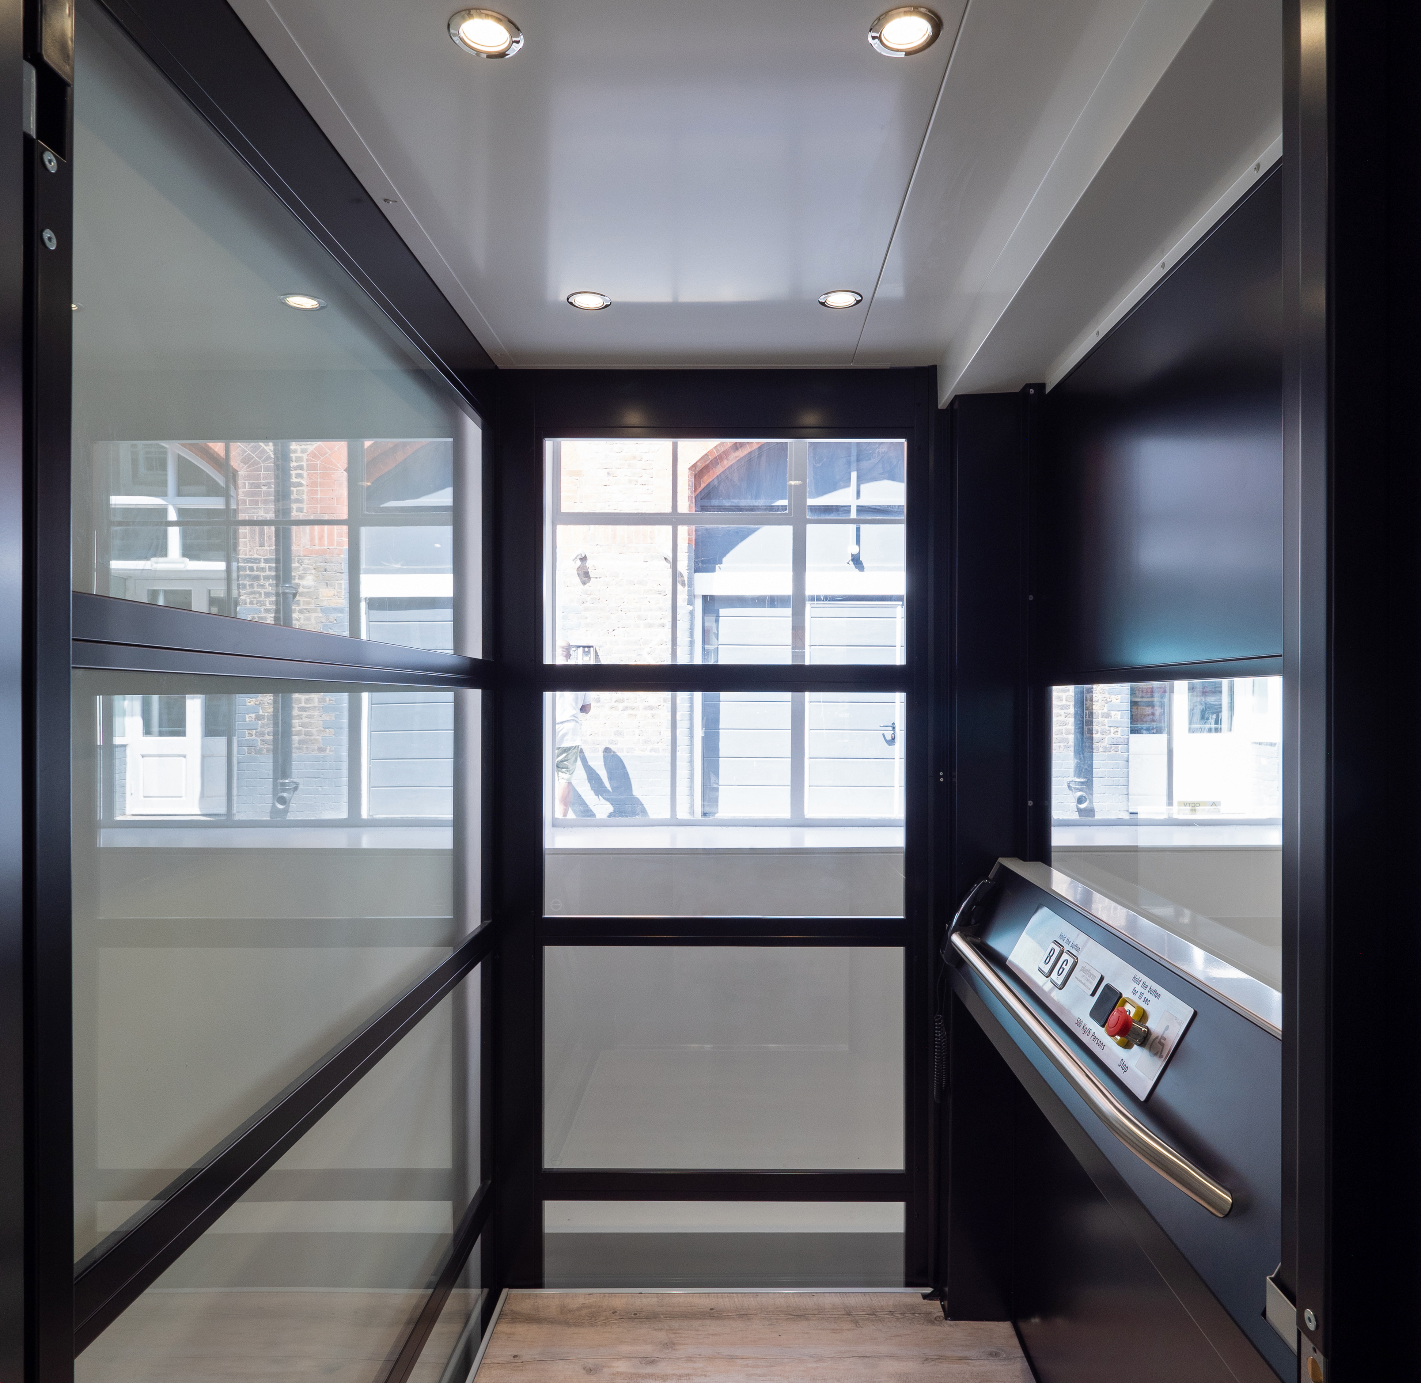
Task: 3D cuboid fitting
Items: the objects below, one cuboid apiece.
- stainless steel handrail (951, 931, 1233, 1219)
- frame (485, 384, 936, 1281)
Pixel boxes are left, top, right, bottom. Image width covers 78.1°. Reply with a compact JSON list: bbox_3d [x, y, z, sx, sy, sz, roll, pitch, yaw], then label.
[{"bbox_3d":[0.490,0.487,1.320,0.095,0.065,0.940,0,0,2],"label":"stainless steel handrail"},{"bbox_3d":[0.009,0.321,2.010,1.010,2.080,0.060,0,0,0],"label":"frame"}]

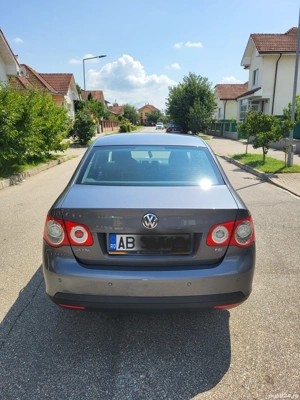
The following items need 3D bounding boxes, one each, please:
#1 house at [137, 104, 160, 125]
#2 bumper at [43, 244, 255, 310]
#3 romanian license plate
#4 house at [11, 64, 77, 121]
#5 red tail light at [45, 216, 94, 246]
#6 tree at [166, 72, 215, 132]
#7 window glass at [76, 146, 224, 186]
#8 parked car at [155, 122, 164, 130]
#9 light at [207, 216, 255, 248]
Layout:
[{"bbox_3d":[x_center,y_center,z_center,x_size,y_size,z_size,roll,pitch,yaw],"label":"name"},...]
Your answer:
[{"bbox_3d":[-0.300,-29.794,105.908,8.000,7.400,9.000,0,15,1],"label":"house"},{"bbox_3d":[-0.003,0.562,2.162,1.750,0.390,0.520,0,15,0],"label":"bumper"},{"bbox_3d":[0.000,0.287,1.940,0.525,0.125,0.025,0,15,0],"label":"romanian license plate"},{"bbox_3d":[-12.400,-9.929,30.480,10.000,7.000,11.000,0,15,1],"label":"house"},{"bbox_3d":[-0.590,0.254,2.134,0.440,0.200,0.290,0,15,0],"label":"red tail light"},{"bbox_3d":[4.680,-10.892,34.363,5.600,6.900,5.600,0,15,0],"label":"tree"},{"bbox_3d":[0.005,-0.314,2.698,1.260,0.120,0.590,0,43,0],"label":"window glass"},{"bbox_3d":[2.200,-15.307,61.839,1.780,1.550,4.300,0,15,1],"label":"parked car"},{"bbox_3d":[0.590,0.254,2.134,0.440,0.200,0.290,0,15,0],"label":"light"}]

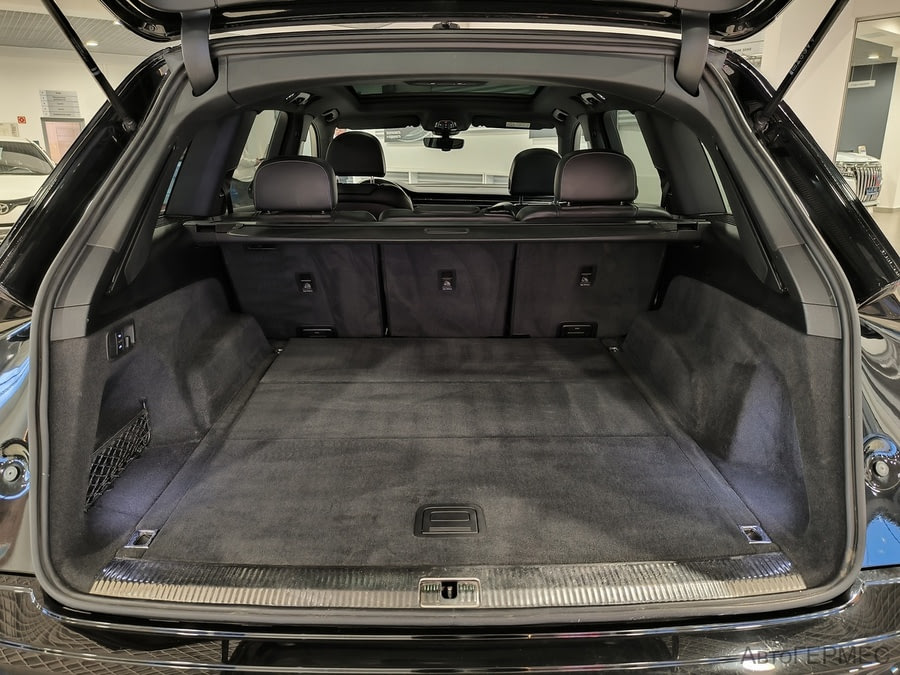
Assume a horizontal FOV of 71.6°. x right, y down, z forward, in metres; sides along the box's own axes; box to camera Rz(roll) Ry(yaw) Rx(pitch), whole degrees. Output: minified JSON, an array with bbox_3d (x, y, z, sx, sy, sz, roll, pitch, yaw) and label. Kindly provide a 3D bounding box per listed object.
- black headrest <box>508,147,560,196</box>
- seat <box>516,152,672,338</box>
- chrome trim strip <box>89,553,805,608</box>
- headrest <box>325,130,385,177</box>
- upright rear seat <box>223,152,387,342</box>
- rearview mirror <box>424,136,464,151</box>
[{"bbox_3d":[0.379,-0.695,2.630,0.253,0.195,0.125,-1,19,0],"label":"black headrest"},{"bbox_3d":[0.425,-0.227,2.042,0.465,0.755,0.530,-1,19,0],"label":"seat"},{"bbox_3d":[-0.004,0.387,0.995,1.110,0.038,0.092,-1,19,0],"label":"chrome trim strip"},{"bbox_3d":[-0.405,-0.791,2.690,0.253,0.190,0.125,-1,19,0],"label":"headrest"},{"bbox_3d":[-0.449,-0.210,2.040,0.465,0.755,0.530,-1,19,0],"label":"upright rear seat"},{"bbox_3d":[-0.033,-1.049,3.380,0.235,0.073,0.050,4,19,14],"label":"rearview mirror"}]

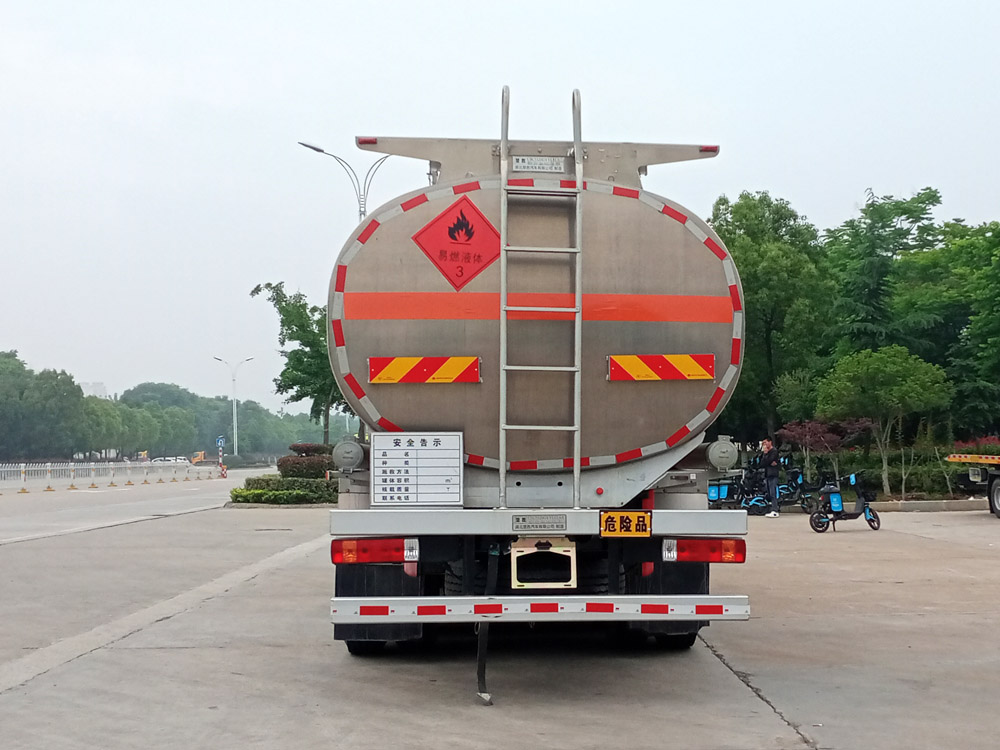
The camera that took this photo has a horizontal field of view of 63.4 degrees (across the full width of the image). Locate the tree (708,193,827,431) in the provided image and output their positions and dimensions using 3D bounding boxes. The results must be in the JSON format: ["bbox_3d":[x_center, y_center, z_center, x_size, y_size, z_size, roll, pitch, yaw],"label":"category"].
[{"bbox_3d":[8.464,-1.245,25.500,4.200,9.200,4.200,0,-5,0],"label":"tree"}]

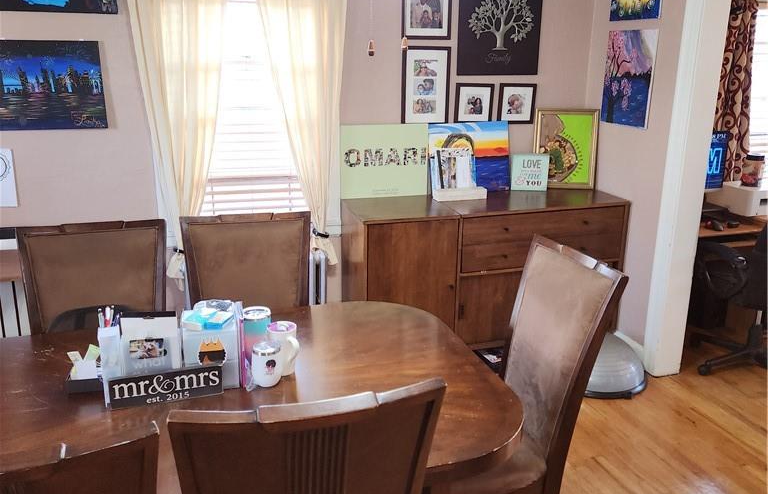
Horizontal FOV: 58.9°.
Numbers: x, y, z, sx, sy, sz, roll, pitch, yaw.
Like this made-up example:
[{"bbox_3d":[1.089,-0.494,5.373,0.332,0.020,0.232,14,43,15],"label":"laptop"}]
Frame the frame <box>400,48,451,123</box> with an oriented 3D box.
[{"bbox_3d":[0.237,-0.901,3.805,0.284,0.419,0.020,-5,17,-18],"label":"frame"}]

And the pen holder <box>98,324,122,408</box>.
[{"bbox_3d":[-0.746,0.328,1.879,0.056,0.210,0.070,-5,17,-18],"label":"pen holder"}]

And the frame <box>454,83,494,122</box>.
[{"bbox_3d":[0.522,-0.824,3.928,0.240,0.228,0.020,-5,17,-18],"label":"frame"}]

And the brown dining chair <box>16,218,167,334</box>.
[{"bbox_3d":[-0.998,0.515,2.396,0.510,1.080,0.630,-4,17,-16],"label":"brown dining chair"}]

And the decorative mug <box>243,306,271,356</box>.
[{"bbox_3d":[-0.405,0.293,2.176,0.088,0.175,0.088,-5,17,-18],"label":"decorative mug"}]

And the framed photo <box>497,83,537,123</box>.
[{"bbox_3d":[0.771,-0.831,3.960,0.237,0.224,0.020,-5,17,-18],"label":"framed photo"}]

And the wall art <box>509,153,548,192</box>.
[{"bbox_3d":[0.882,-0.434,4.064,0.205,0.225,0.035,1,16,1],"label":"wall art"}]

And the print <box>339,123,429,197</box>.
[{"bbox_3d":[0.009,-0.469,3.726,0.510,0.408,0.030,-5,12,-18],"label":"print"}]

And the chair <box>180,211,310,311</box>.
[{"bbox_3d":[-0.497,0.477,2.648,0.530,1.080,0.670,-3,17,-12],"label":"chair"}]

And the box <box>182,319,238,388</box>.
[{"bbox_3d":[-0.507,0.310,2.004,0.152,0.180,0.130,-3,17,-13],"label":"box"}]

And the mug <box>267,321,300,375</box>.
[{"bbox_3d":[-0.297,0.312,2.067,0.123,0.145,0.091,14,21,39],"label":"mug"}]

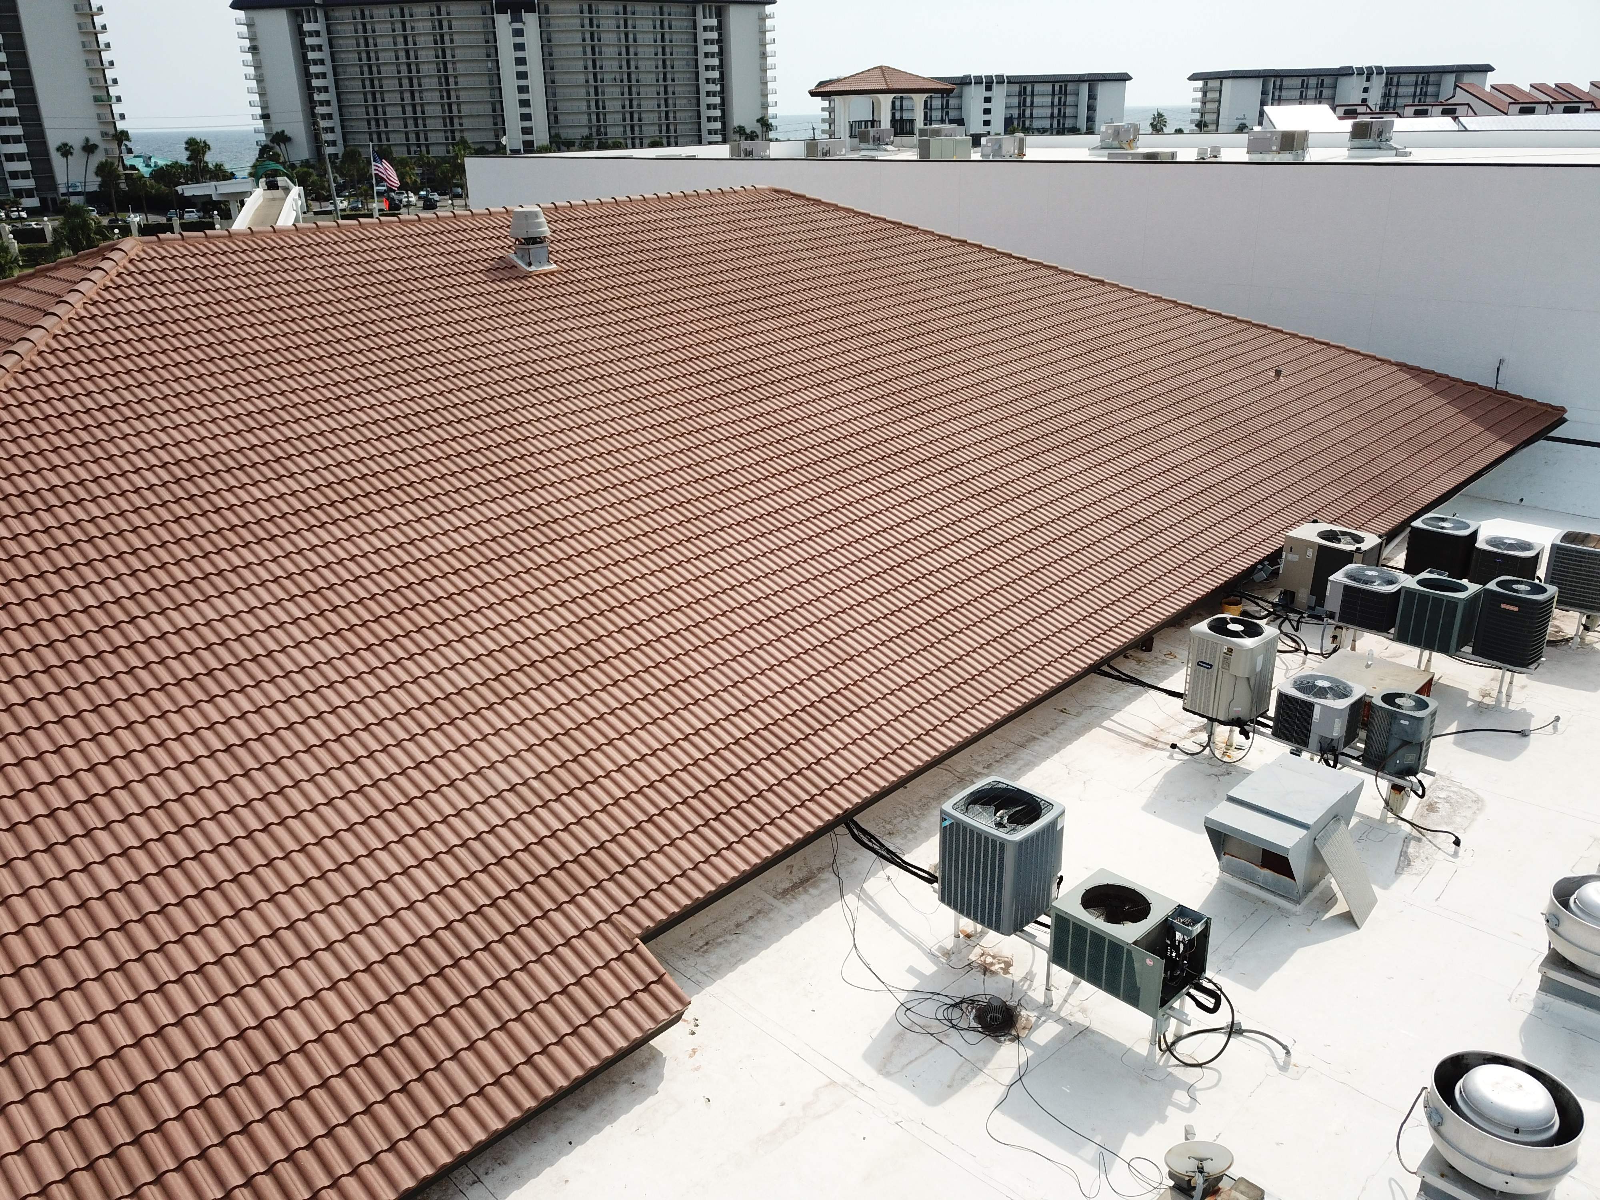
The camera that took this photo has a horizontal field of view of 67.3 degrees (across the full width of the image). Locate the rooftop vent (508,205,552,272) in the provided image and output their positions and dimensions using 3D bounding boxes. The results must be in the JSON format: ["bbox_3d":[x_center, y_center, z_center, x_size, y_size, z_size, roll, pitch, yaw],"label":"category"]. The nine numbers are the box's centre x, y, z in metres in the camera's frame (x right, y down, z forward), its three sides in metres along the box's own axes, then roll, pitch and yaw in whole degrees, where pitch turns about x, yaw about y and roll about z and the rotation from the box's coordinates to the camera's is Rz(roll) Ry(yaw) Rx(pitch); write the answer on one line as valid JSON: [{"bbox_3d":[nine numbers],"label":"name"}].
[{"bbox_3d":[-4.744,-6.371,21.177,0.720,1.000,0.720,-1,22,1],"label":"rooftop vent"}]

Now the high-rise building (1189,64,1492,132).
[{"bbox_3d":[152.181,-140.025,342.042,71.900,20.179,20.000,1,22,6],"label":"high-rise building"}]

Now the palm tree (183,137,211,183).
[{"bbox_3d":[-116.176,-83.862,234.151,4.800,11.450,4.400,-1,22,0],"label":"palm tree"}]

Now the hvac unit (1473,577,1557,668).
[{"bbox_3d":[9.669,0.296,16.244,0.670,0.970,0.690,-21,29,-39],"label":"hvac unit"}]

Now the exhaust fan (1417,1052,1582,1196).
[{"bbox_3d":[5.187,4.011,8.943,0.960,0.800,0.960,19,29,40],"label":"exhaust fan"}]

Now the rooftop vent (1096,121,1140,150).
[{"bbox_3d":[15.478,-22.492,58.129,1.500,1.050,1.050,19,29,40],"label":"rooftop vent"}]

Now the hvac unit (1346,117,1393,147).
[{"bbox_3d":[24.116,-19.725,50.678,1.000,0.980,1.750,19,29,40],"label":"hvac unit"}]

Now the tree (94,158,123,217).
[{"bbox_3d":[-109.264,-65.220,190.819,4.000,9.130,4.000,-1,22,0],"label":"tree"}]

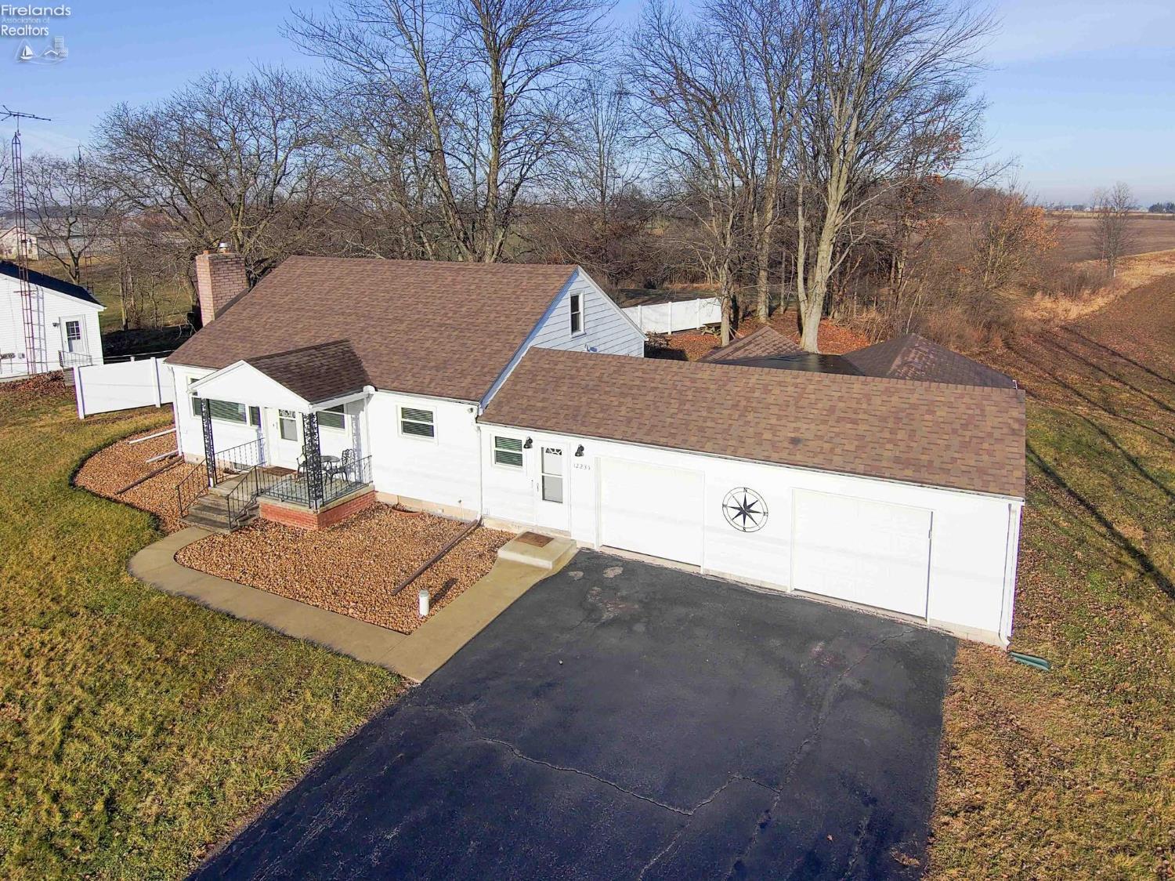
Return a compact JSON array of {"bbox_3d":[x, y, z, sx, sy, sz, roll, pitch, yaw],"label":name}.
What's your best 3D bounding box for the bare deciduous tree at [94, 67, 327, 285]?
[{"bbox_3d":[-29.317,-19.094,55.370,17.325,17.907,16.603,-9,19,-25],"label":"bare deciduous tree"}]

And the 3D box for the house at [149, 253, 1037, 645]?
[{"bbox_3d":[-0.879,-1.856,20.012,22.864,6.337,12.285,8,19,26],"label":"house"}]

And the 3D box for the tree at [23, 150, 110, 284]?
[{"bbox_3d":[-51.266,-21.516,70.063,8.231,13.191,7.889,-12,21,-33],"label":"tree"}]

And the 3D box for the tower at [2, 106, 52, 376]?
[{"bbox_3d":[-25.741,-8.872,32.757,2.321,11.867,1.700,1,17,6],"label":"tower"}]

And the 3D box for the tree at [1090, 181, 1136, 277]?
[{"bbox_3d":[63.723,-25.607,86.402,5.343,10.882,5.120,11,21,34],"label":"tree"}]

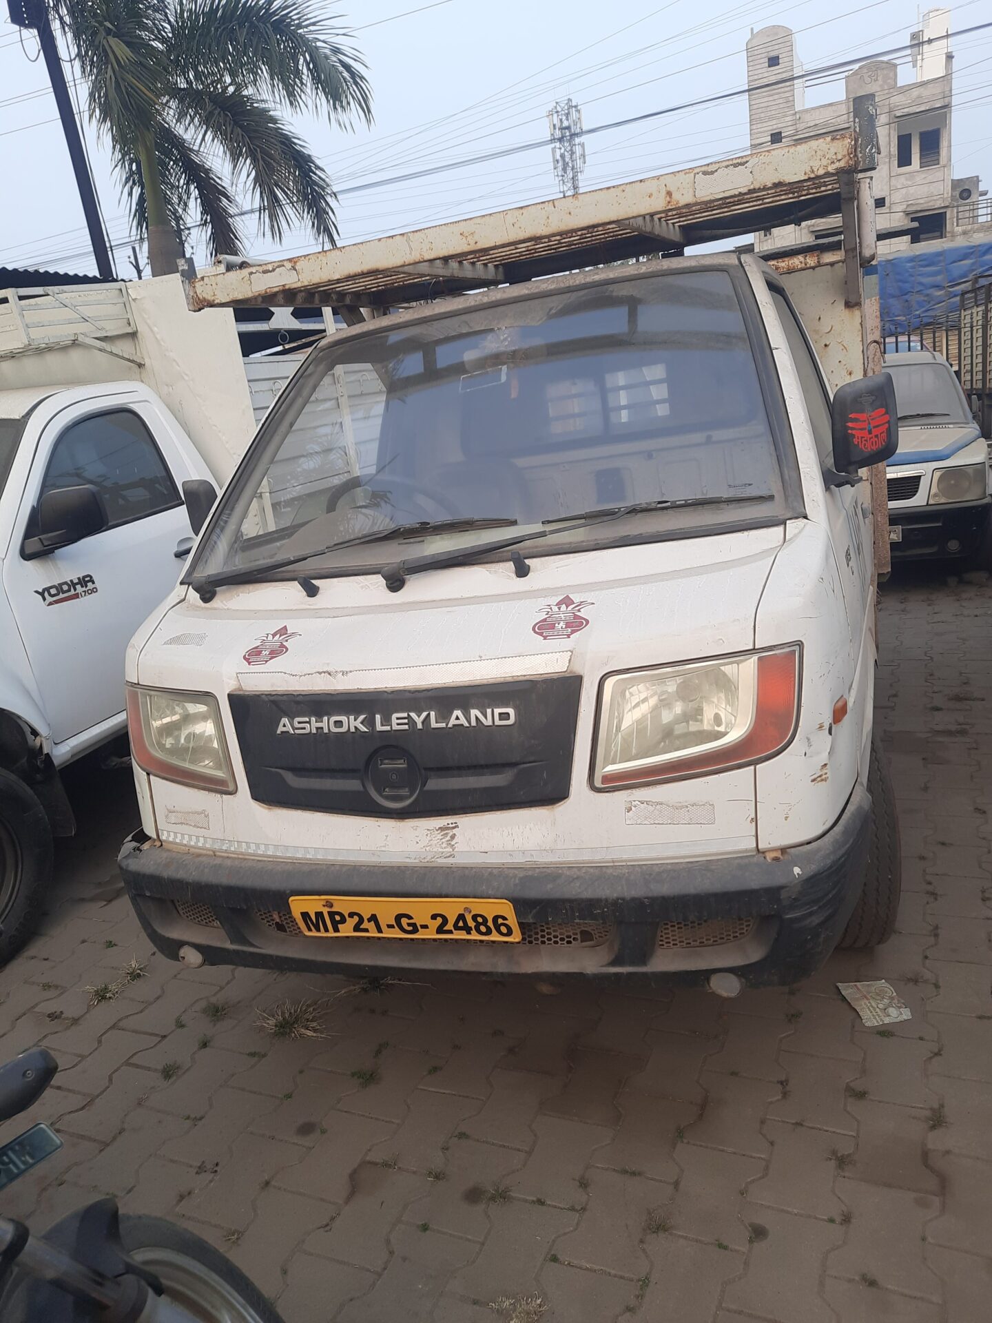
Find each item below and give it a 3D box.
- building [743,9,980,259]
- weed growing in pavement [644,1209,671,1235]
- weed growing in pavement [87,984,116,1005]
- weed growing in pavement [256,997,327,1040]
[{"bbox_3d":[14.957,-17.093,38.772,7.400,12.700,10.000,0,16,25],"label":"building"},{"bbox_3d":[0.261,0.906,1.544,0.044,0.025,0.038,-5,14,6],"label":"weed growing in pavement"},{"bbox_3d":[-0.992,0.838,2.407,0.075,0.035,0.062,-14,16,-26],"label":"weed growing in pavement"},{"bbox_3d":[-0.470,0.821,2.191,0.160,0.055,0.120,-11,15,-16],"label":"weed growing in pavement"}]

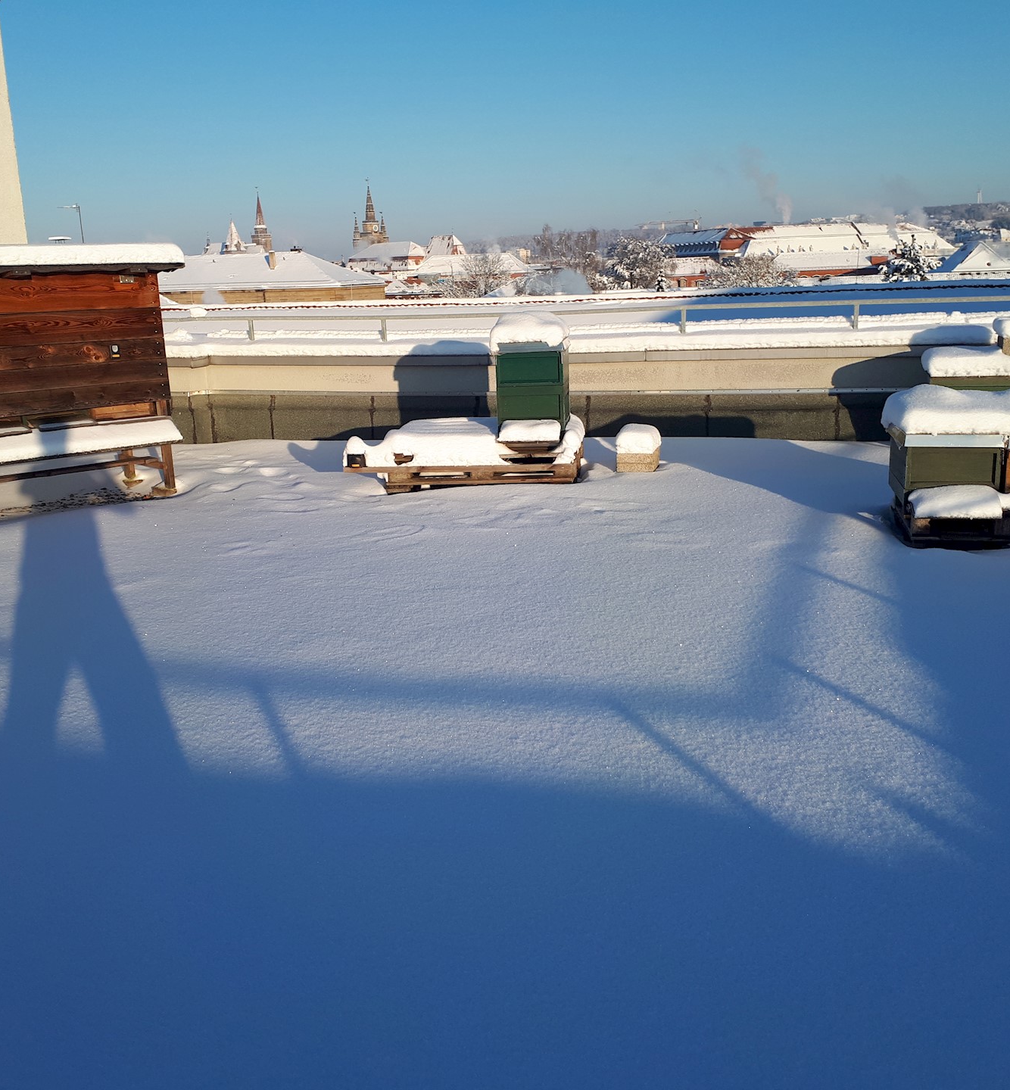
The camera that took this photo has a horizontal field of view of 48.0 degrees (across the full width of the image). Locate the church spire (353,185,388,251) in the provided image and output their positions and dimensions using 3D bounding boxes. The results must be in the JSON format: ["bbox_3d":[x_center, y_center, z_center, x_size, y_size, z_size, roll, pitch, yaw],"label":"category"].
[{"bbox_3d":[-66.186,-161.538,560.000,13.000,31.500,13.000,-12,17,-37],"label":"church spire"}]

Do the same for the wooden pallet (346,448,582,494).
[{"bbox_3d":[-0.223,-0.553,7.418,1.430,0.250,0.820,-1,13,6],"label":"wooden pallet"}]

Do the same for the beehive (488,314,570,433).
[{"bbox_3d":[0.181,-1.105,7.467,0.460,0.770,0.530,0,13,7],"label":"beehive"}]

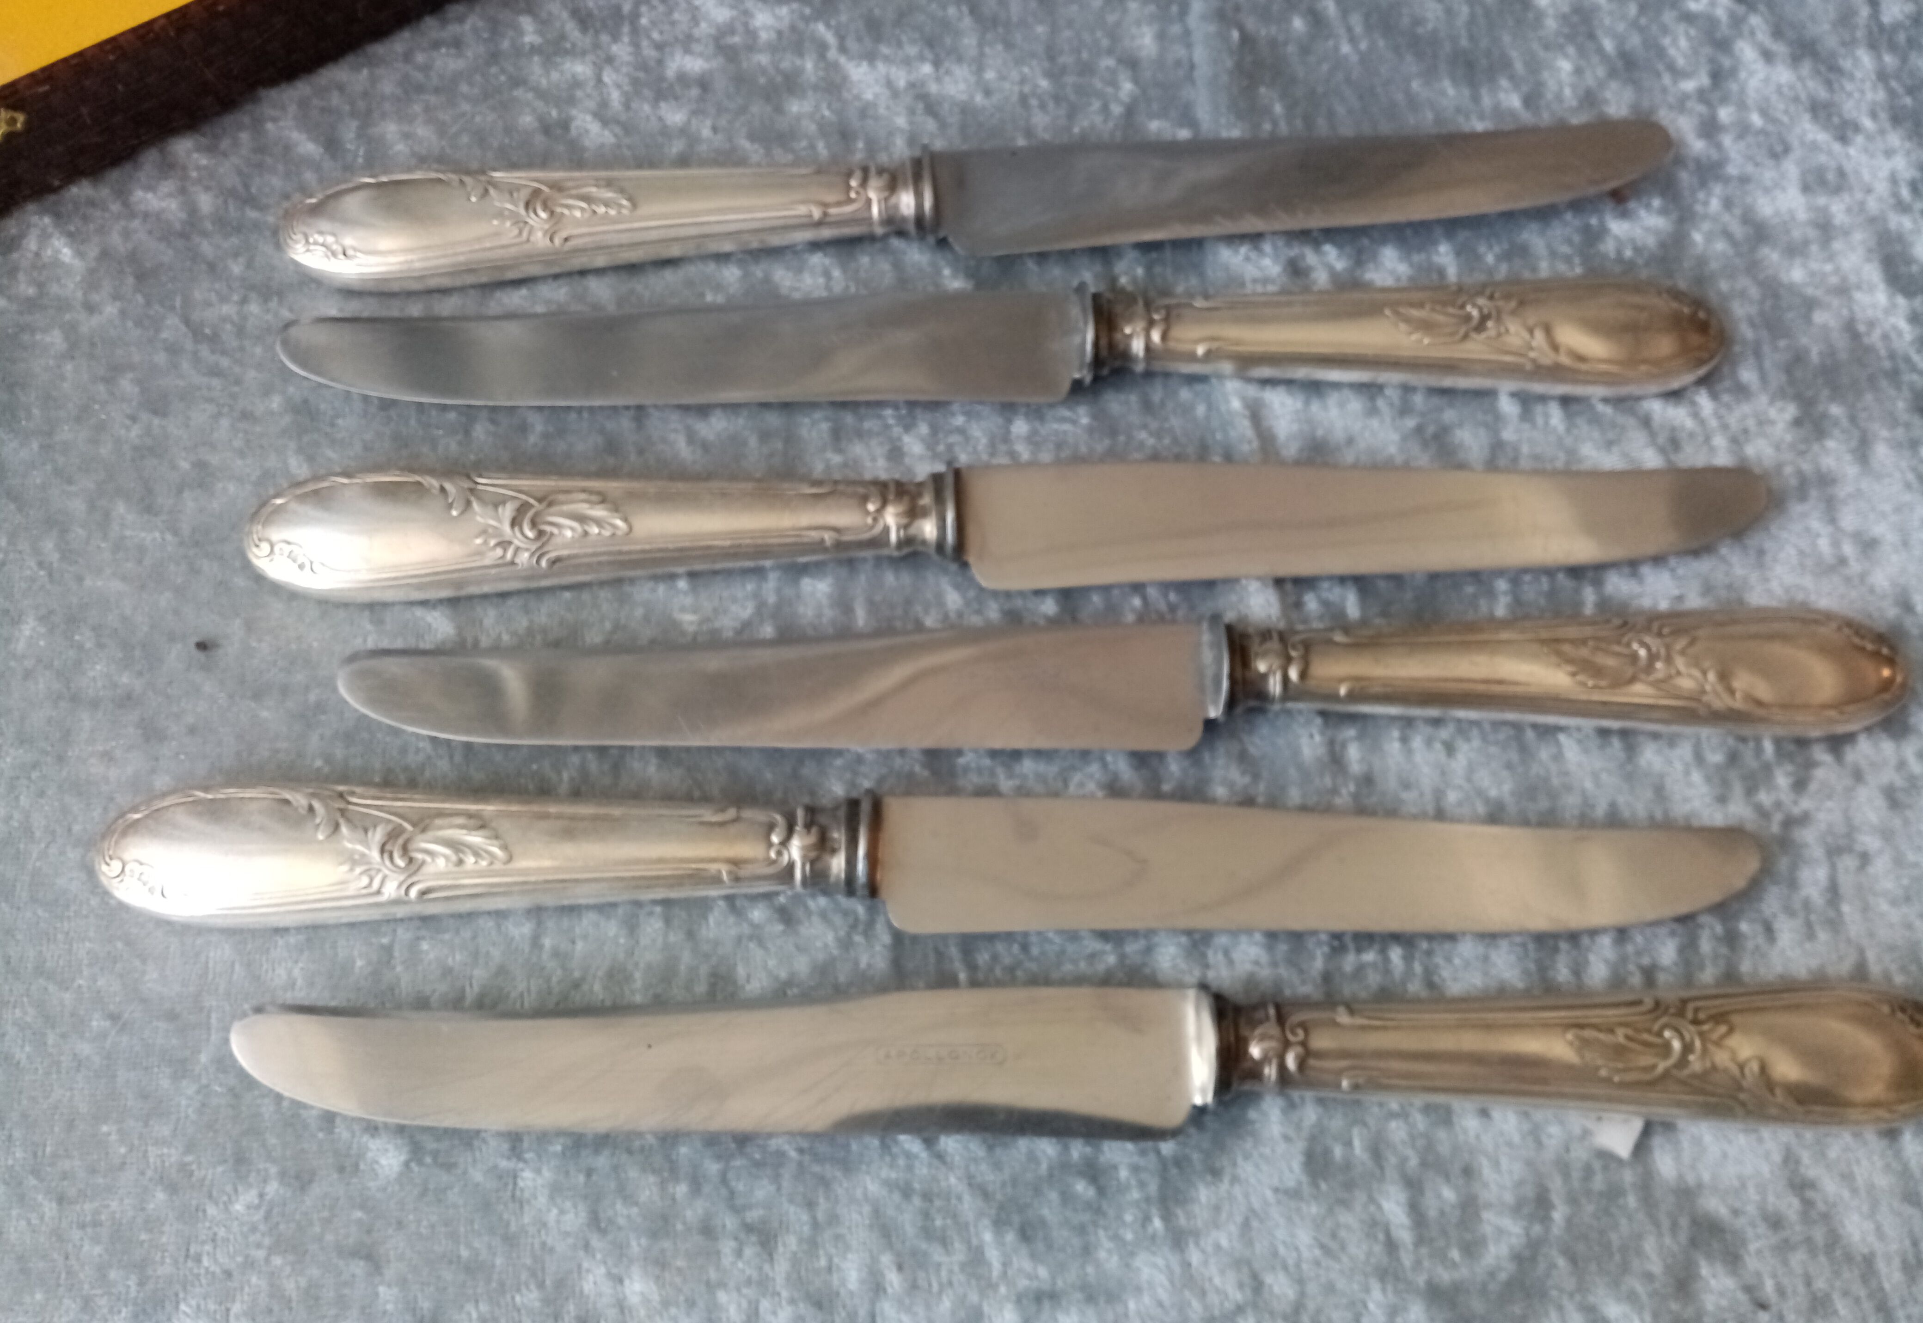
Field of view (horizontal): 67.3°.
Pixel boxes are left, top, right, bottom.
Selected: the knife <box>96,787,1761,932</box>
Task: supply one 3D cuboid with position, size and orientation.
[{"bbox_3d":[-0.002,0.029,0.212,0.244,0.014,0.022,1,70,-2],"label":"knife"}]

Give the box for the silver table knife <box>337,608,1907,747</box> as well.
[{"bbox_3d":[0.028,0.003,0.223,0.244,0.014,0.022,-1,70,-3],"label":"silver table knife"}]

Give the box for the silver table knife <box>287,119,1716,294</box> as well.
[{"bbox_3d":[0.008,-0.081,0.252,0.244,0.014,0.022,-4,70,-4],"label":"silver table knife"}]

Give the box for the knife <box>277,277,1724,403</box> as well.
[{"bbox_3d":[0.010,-0.054,0.243,0.244,0.014,0.022,-1,70,-3],"label":"knife"}]

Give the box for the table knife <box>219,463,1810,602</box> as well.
[{"bbox_3d":[0.011,-0.022,0.231,0.244,0.014,0.022,-1,70,-3],"label":"table knife"}]

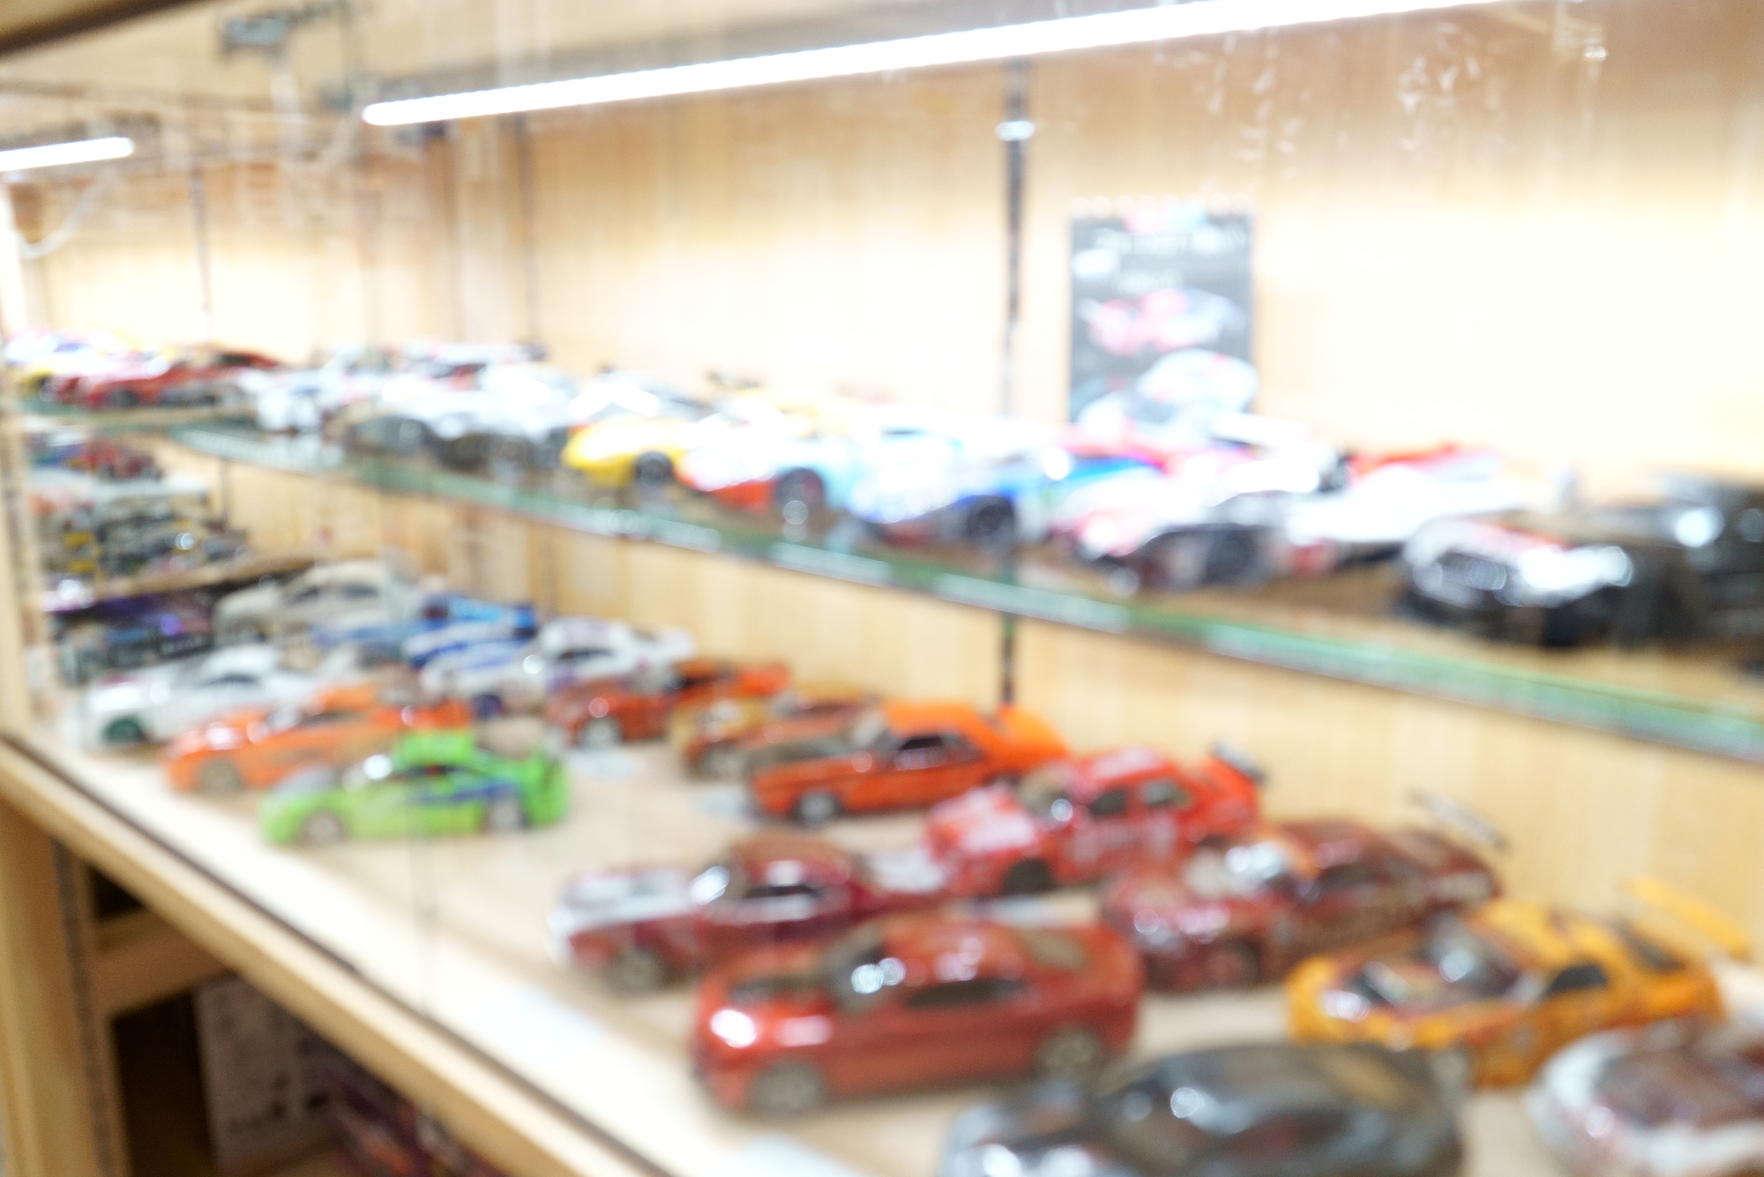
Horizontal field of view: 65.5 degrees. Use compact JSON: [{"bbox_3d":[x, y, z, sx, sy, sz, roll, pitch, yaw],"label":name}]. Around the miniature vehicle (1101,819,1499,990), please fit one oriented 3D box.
[{"bbox_3d":[0.289,0.208,0.950,0.265,0.073,0.106,-4,14,-17],"label":"miniature vehicle"}]

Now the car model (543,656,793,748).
[{"bbox_3d":[-0.215,0.108,1.373,0.246,0.069,0.103,-3,14,-16],"label":"car model"}]

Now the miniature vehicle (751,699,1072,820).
[{"bbox_3d":[0.021,0.145,1.205,0.272,0.071,0.107,-3,14,-14],"label":"miniature vehicle"}]

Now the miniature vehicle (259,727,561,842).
[{"bbox_3d":[-0.389,0.158,1.147,0.243,0.071,0.100,-3,14,-14],"label":"miniature vehicle"}]

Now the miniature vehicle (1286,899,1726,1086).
[{"bbox_3d":[0.381,0.239,0.830,0.254,0.072,0.105,-3,14,-15],"label":"miniature vehicle"}]

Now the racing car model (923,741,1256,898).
[{"bbox_3d":[0.167,0.174,1.075,0.255,0.077,0.102,-5,15,-19],"label":"racing car model"}]

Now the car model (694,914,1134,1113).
[{"bbox_3d":[0.021,0.239,0.811,0.268,0.075,0.110,-3,14,-13],"label":"car model"}]

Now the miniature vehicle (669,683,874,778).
[{"bbox_3d":[-0.082,0.125,1.298,0.257,0.072,0.105,-4,14,-19],"label":"miniature vehicle"}]

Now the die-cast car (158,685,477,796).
[{"bbox_3d":[-0.511,0.132,1.253,0.255,0.071,0.101,-3,14,-13],"label":"die-cast car"}]

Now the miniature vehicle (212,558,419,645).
[{"bbox_3d":[-0.711,0.013,1.726,0.248,0.076,0.100,-6,15,-23],"label":"miniature vehicle"}]

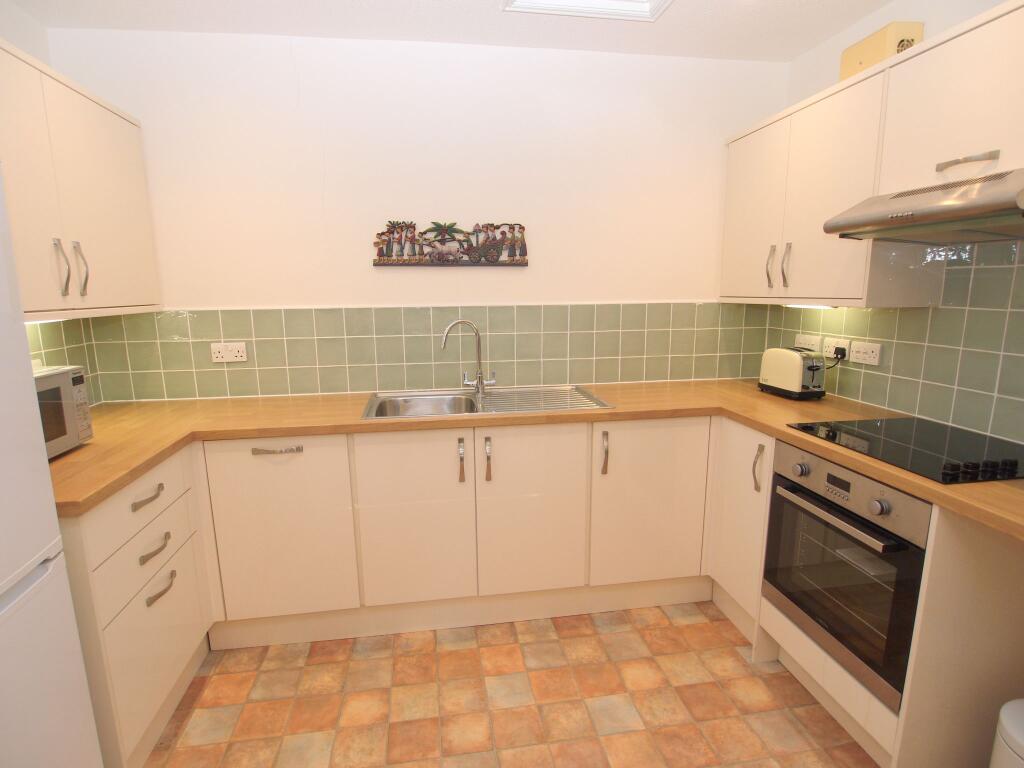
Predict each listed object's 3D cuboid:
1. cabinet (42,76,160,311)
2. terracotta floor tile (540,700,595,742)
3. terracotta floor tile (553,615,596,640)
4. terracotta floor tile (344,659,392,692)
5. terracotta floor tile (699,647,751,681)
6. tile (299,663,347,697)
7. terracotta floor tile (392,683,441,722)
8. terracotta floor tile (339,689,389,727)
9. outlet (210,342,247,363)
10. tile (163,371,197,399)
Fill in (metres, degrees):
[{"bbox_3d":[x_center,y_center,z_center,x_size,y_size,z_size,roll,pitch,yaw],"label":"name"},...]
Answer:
[{"bbox_3d":[-1.649,-0.651,1.968,0.307,0.732,0.570,-2,10,-8],"label":"cabinet"},{"bbox_3d":[0.184,1.122,1.772,0.161,0.010,0.158,-2,11,-9],"label":"terracotta floor tile"},{"bbox_3d":[0.259,1.018,2.238,0.160,0.010,0.148,-2,10,-9],"label":"terracotta floor tile"},{"bbox_3d":[-0.523,1.079,1.974,0.160,0.010,0.161,-2,10,-8],"label":"terracotta floor tile"},{"bbox_3d":[0.814,1.070,2.028,0.155,0.010,0.160,-2,11,-9],"label":"terracotta floor tile"},{"bbox_3d":[-0.684,1.090,1.954,0.157,0.010,0.156,-2,10,-9],"label":"tile"},{"bbox_3d":[-0.336,1.096,1.831,0.160,0.010,0.160,-2,10,-9],"label":"terracotta floor tile"},{"bbox_3d":[-0.498,1.102,1.808,0.160,0.010,0.160,-2,10,-9],"label":"terracotta floor tile"},{"bbox_3d":[-1.266,-0.143,2.384,0.146,0.086,0.012,-2,10,-8],"label":"outlet"},{"bbox_3d":[-1.497,0.004,2.413,0.131,0.129,0.008,-2,10,-8],"label":"tile"}]

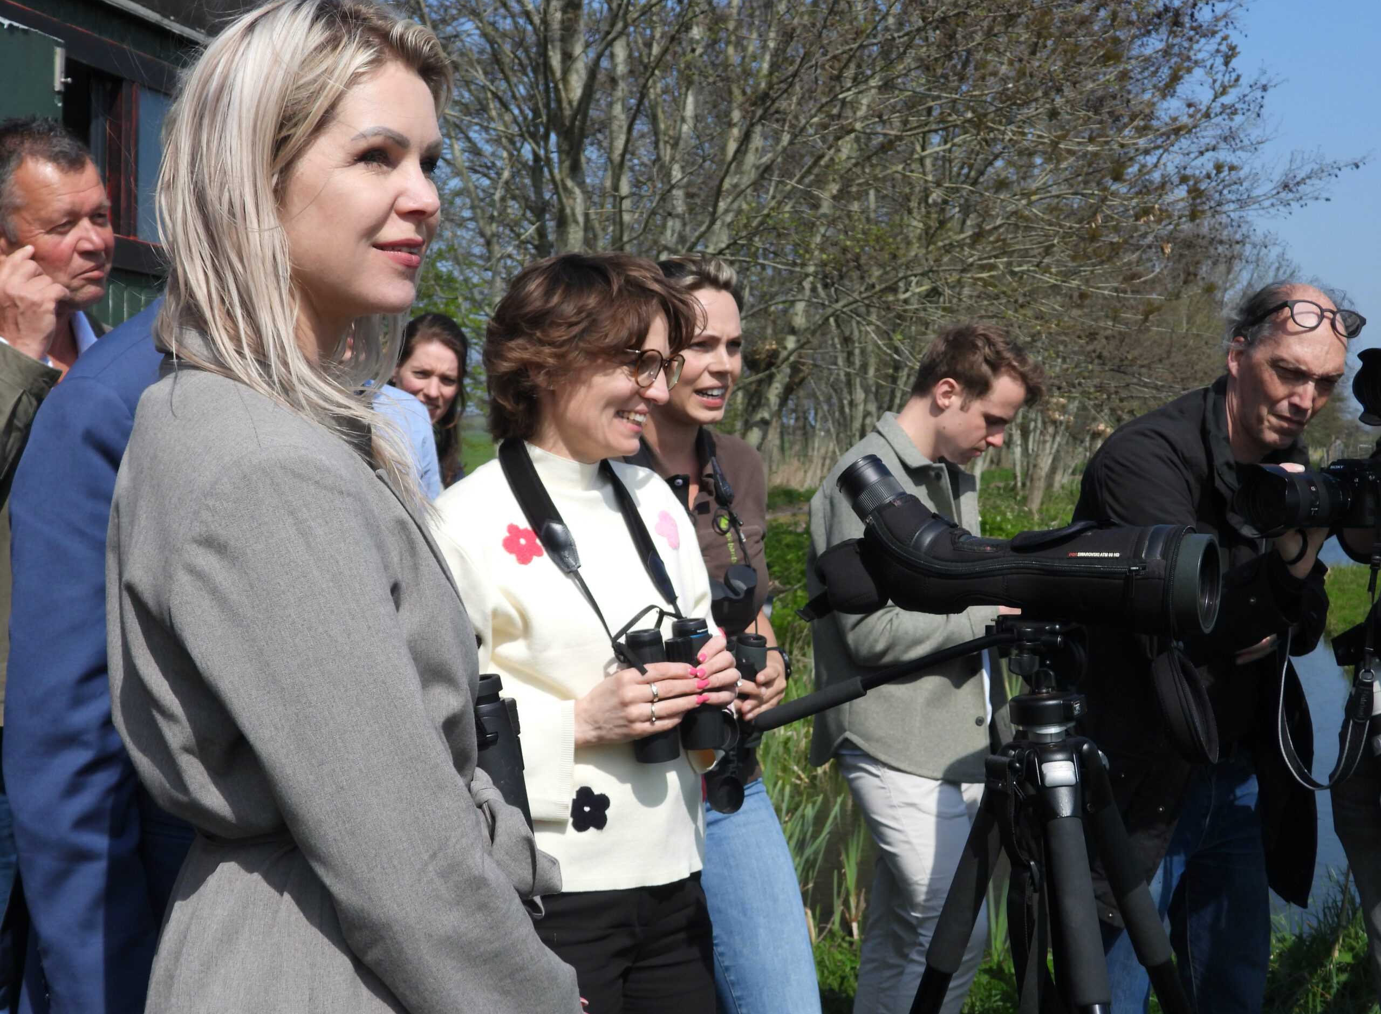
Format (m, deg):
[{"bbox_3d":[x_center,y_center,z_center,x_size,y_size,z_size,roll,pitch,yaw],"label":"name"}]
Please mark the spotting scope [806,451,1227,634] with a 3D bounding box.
[{"bbox_3d":[0.325,0.037,2.084,0.435,0.179,0.112,1,-1,29],"label":"spotting scope"}]

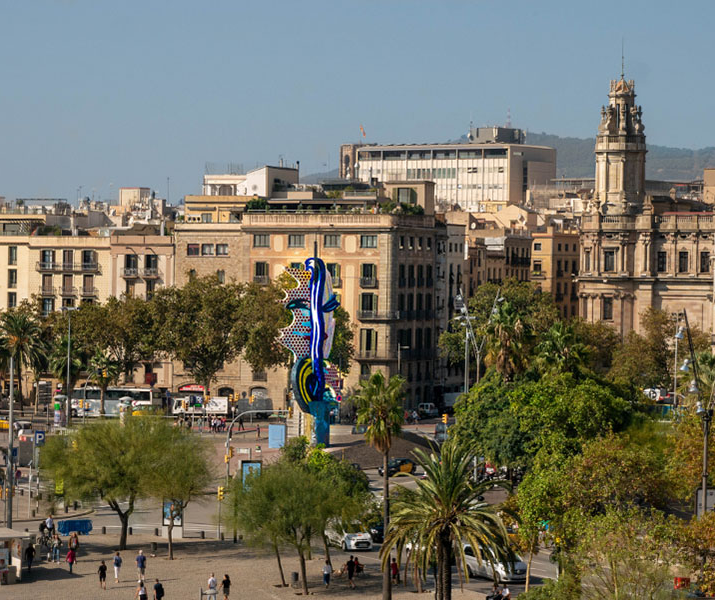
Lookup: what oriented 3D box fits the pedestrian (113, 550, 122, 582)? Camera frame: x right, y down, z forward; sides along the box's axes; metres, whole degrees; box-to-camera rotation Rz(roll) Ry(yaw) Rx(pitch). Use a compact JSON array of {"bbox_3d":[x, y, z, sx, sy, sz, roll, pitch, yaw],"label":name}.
[{"bbox_3d":[-13.136,14.654,151.838,0.500,1.650,0.420,1,0,-11],"label":"pedestrian"}]

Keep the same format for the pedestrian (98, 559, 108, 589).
[{"bbox_3d":[-14.650,15.851,159.986,0.550,1.670,0.420,1,1,-6],"label":"pedestrian"}]

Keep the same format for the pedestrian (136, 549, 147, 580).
[{"bbox_3d":[-11.879,14.636,152.593,0.550,1.730,0.420,1,0,0],"label":"pedestrian"}]

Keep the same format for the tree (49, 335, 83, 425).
[{"bbox_3d":[-33.751,9.239,320.975,3.800,10.200,3.800,1,0,0],"label":"tree"}]

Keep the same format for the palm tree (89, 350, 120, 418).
[{"bbox_3d":[-28.751,9.712,314.931,3.700,8.100,3.700,1,1,0],"label":"palm tree"}]

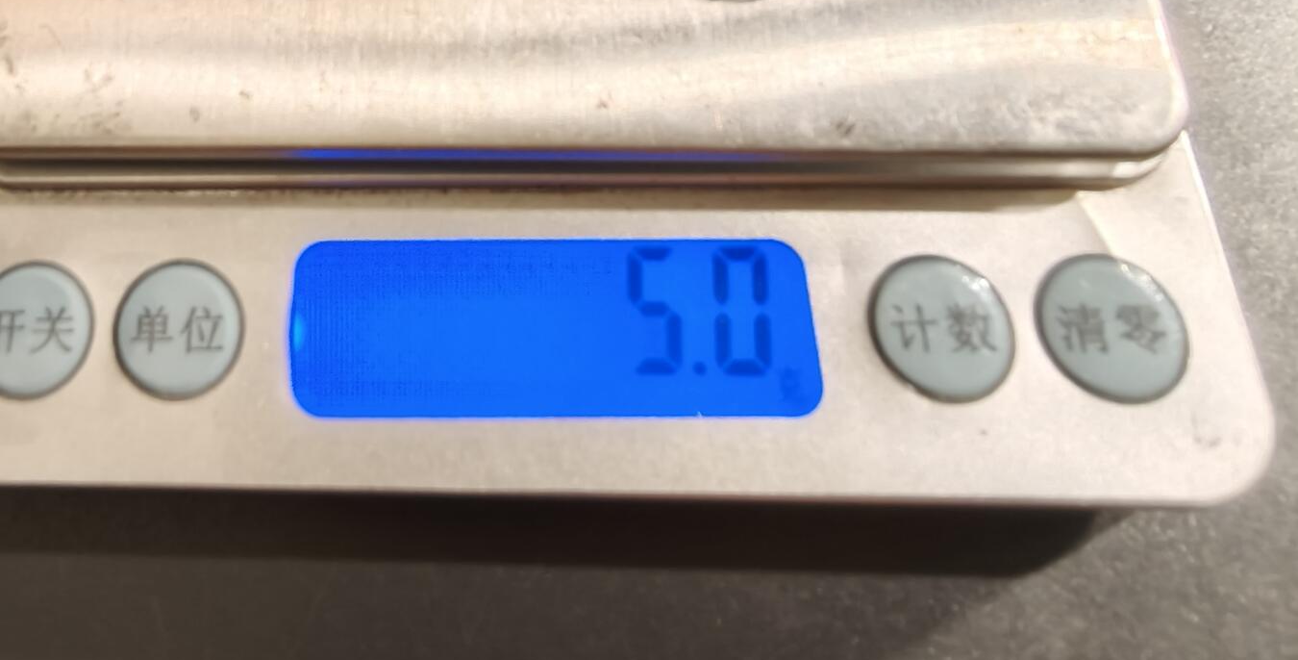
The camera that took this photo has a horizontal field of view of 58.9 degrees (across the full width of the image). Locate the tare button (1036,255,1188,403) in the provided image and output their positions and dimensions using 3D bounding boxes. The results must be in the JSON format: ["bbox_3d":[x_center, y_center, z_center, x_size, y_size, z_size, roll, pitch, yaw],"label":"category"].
[{"bbox_3d":[0.035,0.000,0.088,0.011,0.003,0.012,-1,69,3],"label":"tare button"}]

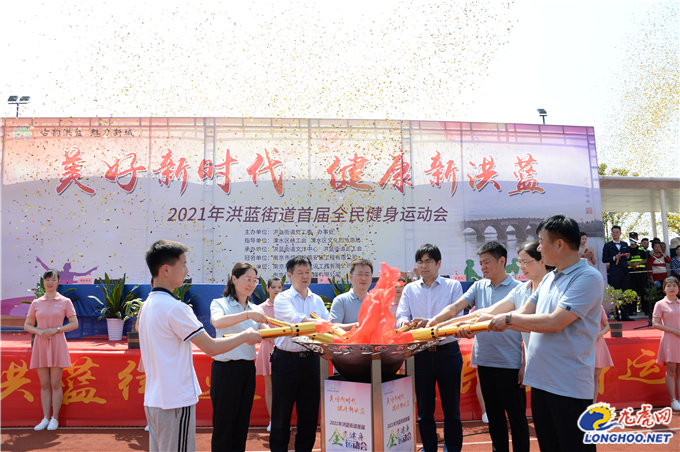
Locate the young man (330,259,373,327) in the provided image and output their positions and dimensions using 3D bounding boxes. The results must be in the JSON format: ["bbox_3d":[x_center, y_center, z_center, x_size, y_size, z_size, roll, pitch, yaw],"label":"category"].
[{"bbox_3d":[0.171,1.106,3.970,0.560,1.722,0.450,0,-7,-5],"label":"young man"}]

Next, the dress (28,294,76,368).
[{"bbox_3d":[-3.145,1.136,5.761,0.520,0.827,0.280,2,-7,-17],"label":"dress"}]

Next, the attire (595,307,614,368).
[{"bbox_3d":[3.064,1.304,6.390,0.470,0.800,0.280,0,-7,-4],"label":"attire"}]

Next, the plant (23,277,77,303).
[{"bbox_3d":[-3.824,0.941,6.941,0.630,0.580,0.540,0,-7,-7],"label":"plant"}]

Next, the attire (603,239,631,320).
[{"bbox_3d":[5.280,1.015,10.045,0.510,1.492,0.340,-1,-7,5],"label":"attire"}]

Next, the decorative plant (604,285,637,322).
[{"bbox_3d":[3.678,1.006,6.907,0.420,0.480,0.400,0,-7,-7],"label":"decorative plant"}]

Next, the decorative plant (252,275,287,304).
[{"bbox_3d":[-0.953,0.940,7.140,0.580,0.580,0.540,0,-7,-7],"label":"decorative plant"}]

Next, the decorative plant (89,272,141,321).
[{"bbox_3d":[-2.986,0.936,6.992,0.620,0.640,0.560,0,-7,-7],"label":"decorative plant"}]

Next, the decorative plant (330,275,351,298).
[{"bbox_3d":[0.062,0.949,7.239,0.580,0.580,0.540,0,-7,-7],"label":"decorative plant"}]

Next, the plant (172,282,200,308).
[{"bbox_3d":[-2.153,0.934,7.041,0.600,0.600,0.540,0,-7,-7],"label":"plant"}]

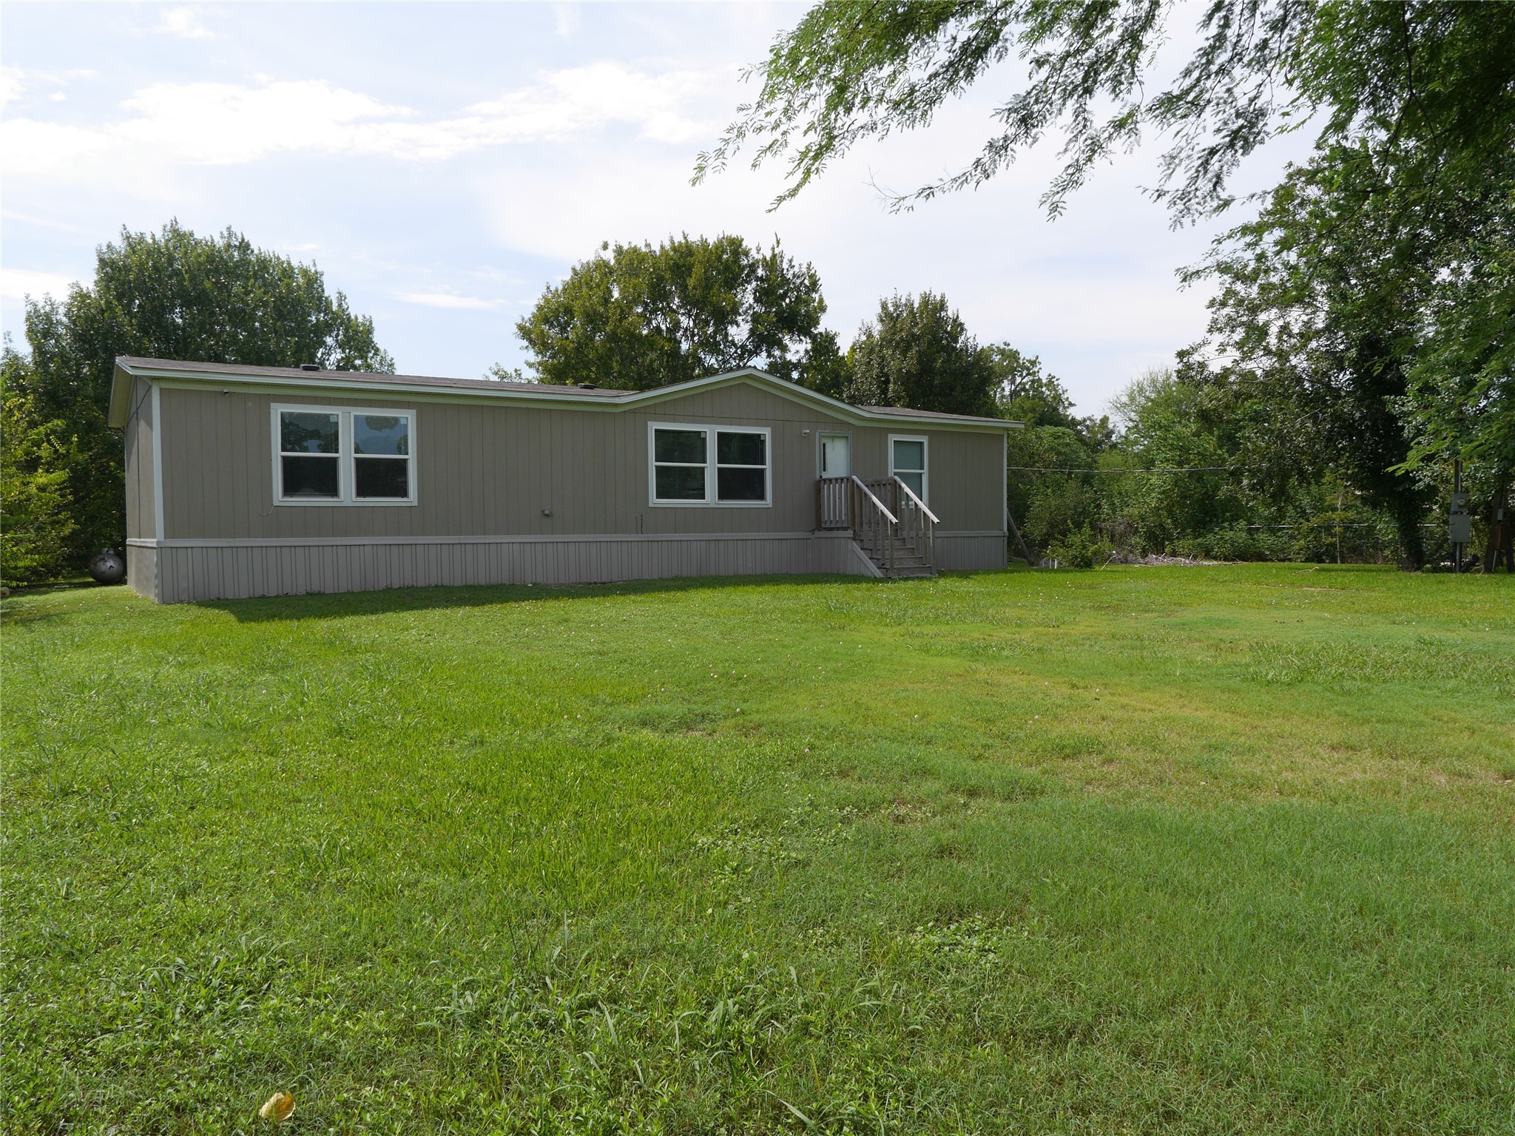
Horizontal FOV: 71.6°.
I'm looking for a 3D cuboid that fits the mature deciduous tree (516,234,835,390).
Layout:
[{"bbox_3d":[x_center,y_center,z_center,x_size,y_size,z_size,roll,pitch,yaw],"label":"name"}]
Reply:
[{"bbox_3d":[-2.894,-6.178,38.206,11.287,11.843,10.712,-2,2,-32],"label":"mature deciduous tree"}]

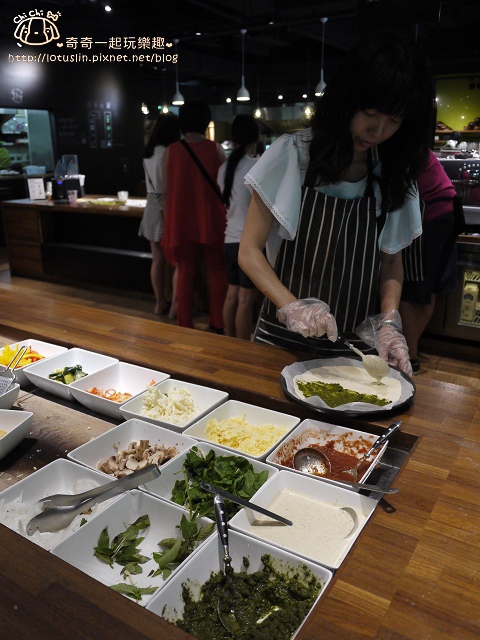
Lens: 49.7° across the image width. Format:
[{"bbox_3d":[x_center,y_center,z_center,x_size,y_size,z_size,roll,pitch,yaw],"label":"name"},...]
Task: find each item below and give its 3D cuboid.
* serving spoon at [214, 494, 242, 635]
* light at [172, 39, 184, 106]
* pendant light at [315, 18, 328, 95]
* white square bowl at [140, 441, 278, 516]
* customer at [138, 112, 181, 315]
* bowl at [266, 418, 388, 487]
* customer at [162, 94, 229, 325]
[{"bbox_3d":[-0.020,0.336,0.740,0.042,0.032,0.213,-3,32,-8],"label":"serving spoon"},{"bbox_3d":[-0.899,-3.565,7.475,0.176,0.882,0.176,0,17,0],"label":"light"},{"bbox_3d":[0.949,-3.020,5.974,0.172,0.814,0.172,-1,17,0],"label":"pendant light"},{"bbox_3d":[-0.050,0.308,0.925,0.183,0.060,0.177,10,20,30],"label":"white square bowl"},{"bbox_3d":[-0.616,-0.824,4.224,0.400,1.610,0.290,5,18,18],"label":"customer"},{"bbox_3d":[0.163,0.265,0.940,0.168,0.067,0.168,10,20,30],"label":"bowl"},{"bbox_3d":[-0.314,-0.725,3.827,0.480,1.650,0.300,1,18,5],"label":"customer"}]

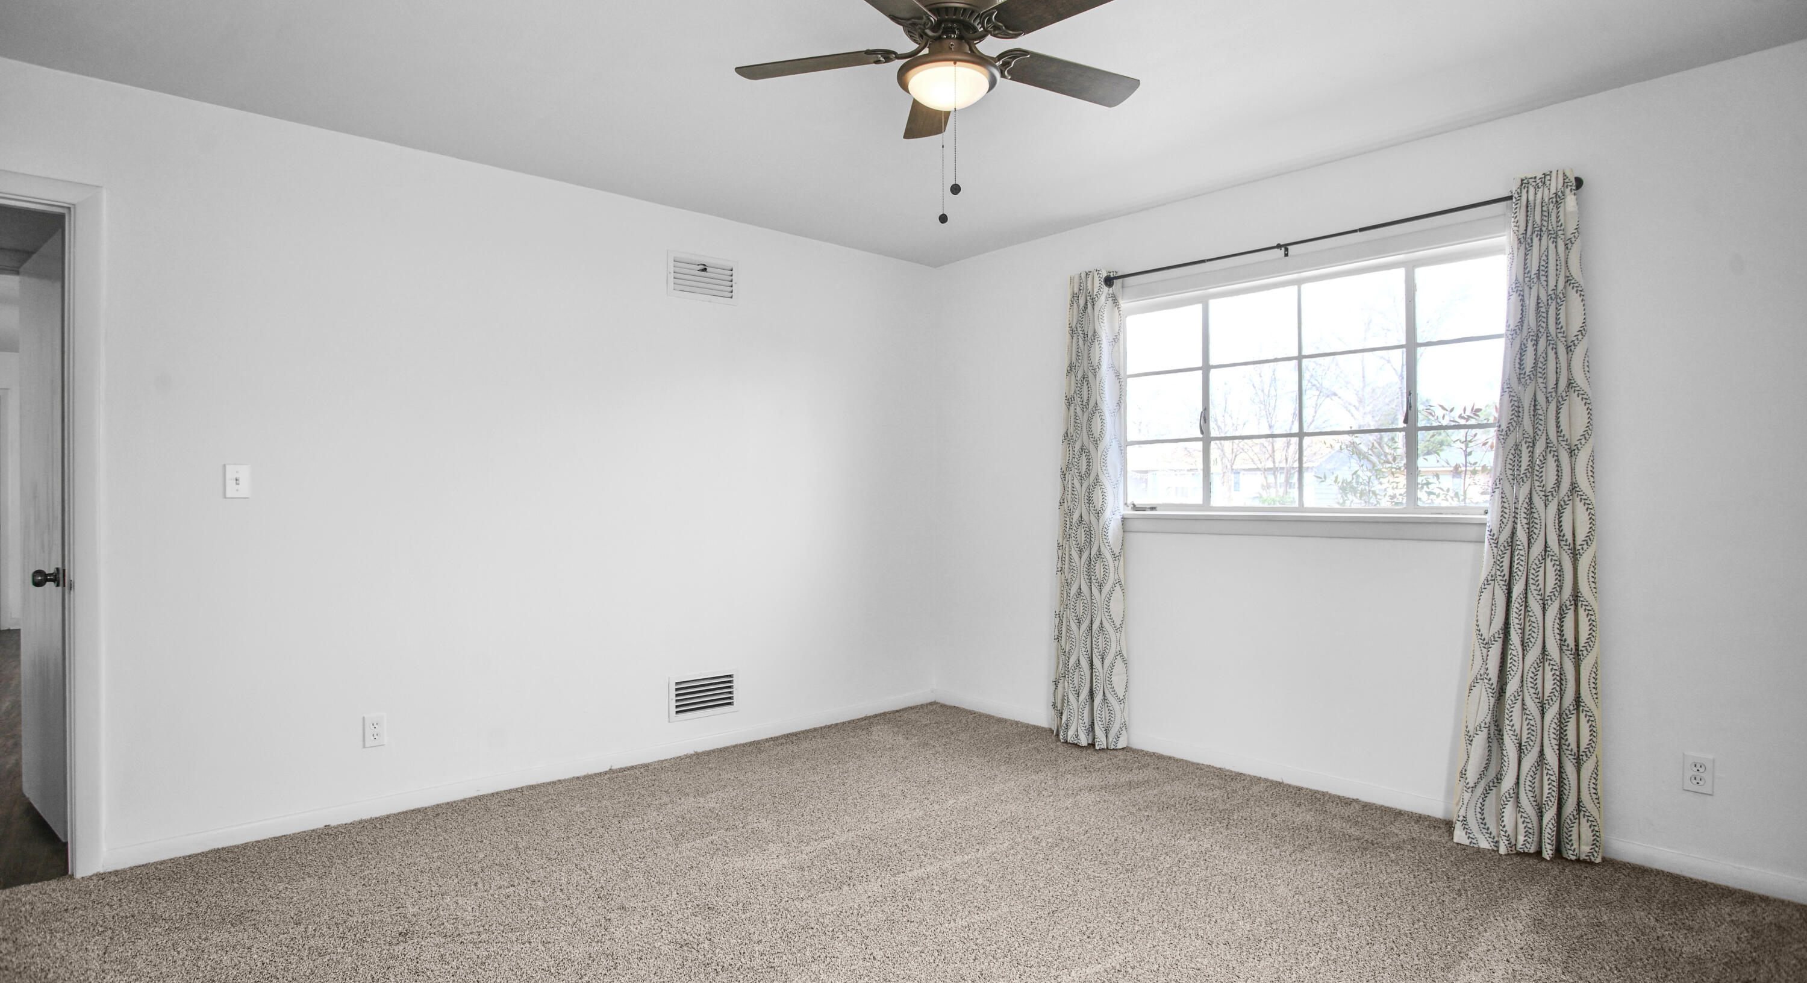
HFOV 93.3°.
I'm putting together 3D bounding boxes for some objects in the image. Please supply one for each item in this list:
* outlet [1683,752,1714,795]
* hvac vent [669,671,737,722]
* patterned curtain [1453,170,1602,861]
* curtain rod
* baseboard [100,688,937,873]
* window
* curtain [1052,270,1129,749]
[{"bbox_3d":[2.371,0.845,2.542,0.013,0.115,0.069,0,0,-45],"label":"outlet"},{"bbox_3d":[-0.899,0.927,3.875,0.340,0.199,0.020,0,0,-39],"label":"hvac vent"},{"bbox_3d":[2.024,0.076,2.783,0.150,2.190,0.370,0,0,-45],"label":"patterned curtain"},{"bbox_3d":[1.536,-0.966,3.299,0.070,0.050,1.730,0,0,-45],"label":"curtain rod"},{"bbox_3d":[-1.139,1.137,3.682,3.385,0.078,0.017,0,0,-39],"label":"baseboard"},{"bbox_3d":[1.565,-0.381,3.394,0.080,0.950,1.580,0,0,-45],"label":"window"},{"bbox_3d":[0.862,0.083,3.976,0.130,2.190,0.340,0,0,-45],"label":"curtain"}]

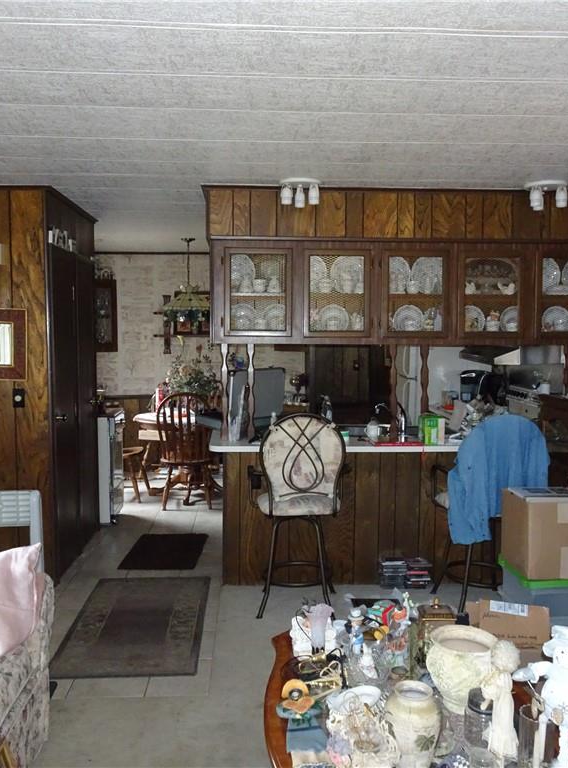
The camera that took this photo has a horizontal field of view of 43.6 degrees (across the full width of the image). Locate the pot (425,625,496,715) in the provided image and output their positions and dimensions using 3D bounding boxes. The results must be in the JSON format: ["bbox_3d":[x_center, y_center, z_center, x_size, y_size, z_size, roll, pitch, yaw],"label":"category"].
[{"bbox_3d":[0.515,0.846,2.082,0.210,0.205,0.210,0,4,0],"label":"pot"}]

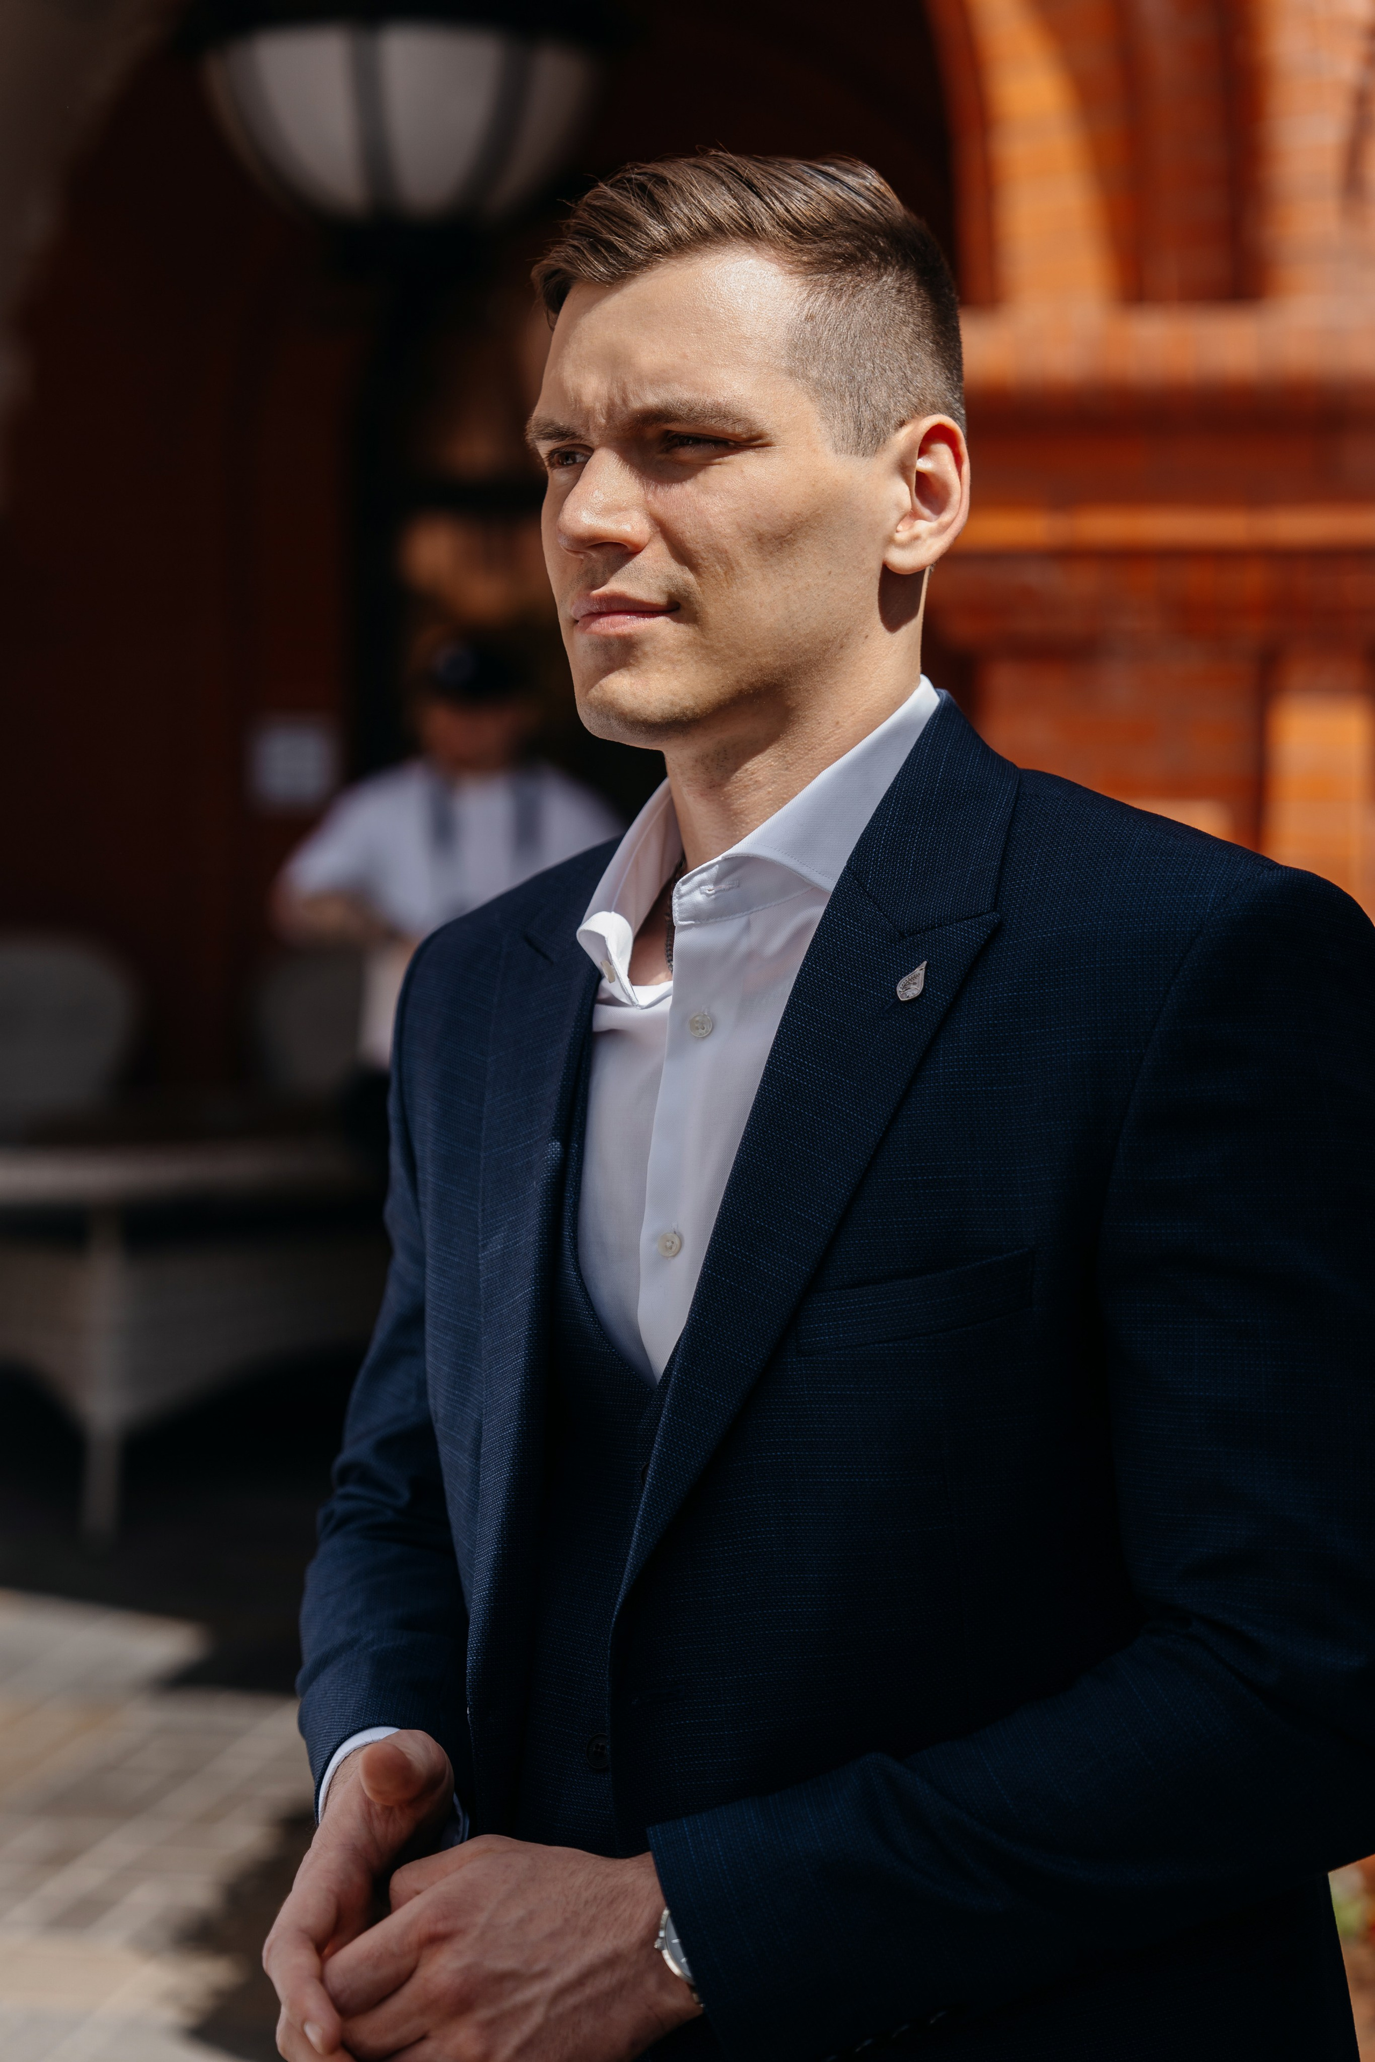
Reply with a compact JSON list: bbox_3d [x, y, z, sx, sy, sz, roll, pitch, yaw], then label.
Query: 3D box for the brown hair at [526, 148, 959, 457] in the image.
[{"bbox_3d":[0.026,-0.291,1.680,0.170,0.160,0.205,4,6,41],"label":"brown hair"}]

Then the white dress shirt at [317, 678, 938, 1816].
[{"bbox_3d":[0.022,0.200,1.700,0.520,0.700,0.340,3,5,38],"label":"white dress shirt"}]

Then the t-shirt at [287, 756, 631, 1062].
[{"bbox_3d":[-0.430,-0.235,8.000,0.660,0.620,0.330,0,4,3],"label":"t-shirt"}]

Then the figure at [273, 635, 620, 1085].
[{"bbox_3d":[-0.430,0.110,8.020,0.700,1.770,0.420,0,4,3],"label":"figure"}]

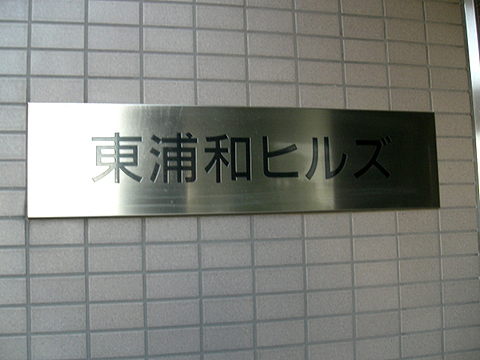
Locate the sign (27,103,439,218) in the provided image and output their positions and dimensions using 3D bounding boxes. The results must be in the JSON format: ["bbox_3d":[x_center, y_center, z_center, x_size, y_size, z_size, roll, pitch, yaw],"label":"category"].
[{"bbox_3d":[0.024,-0.039,0.991,0.800,0.200,0.013,0,-5,-13],"label":"sign"}]

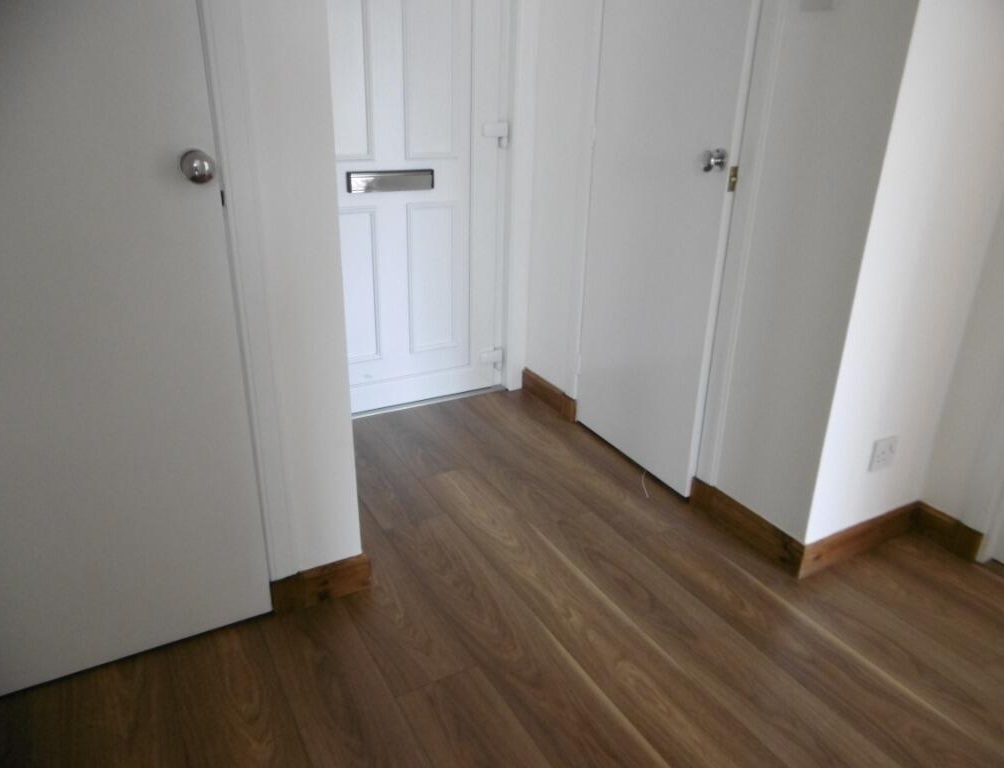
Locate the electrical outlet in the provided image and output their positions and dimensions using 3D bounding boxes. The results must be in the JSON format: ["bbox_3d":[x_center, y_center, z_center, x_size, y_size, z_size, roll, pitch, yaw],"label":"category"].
[{"bbox_3d":[0.984,0.179,1.835,0.086,0.086,0.010,-11,25,-27],"label":"electrical outlet"}]

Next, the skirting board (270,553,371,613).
[{"bbox_3d":[-0.429,0.476,1.695,0.228,0.090,0.020,-11,25,-27],"label":"skirting board"}]

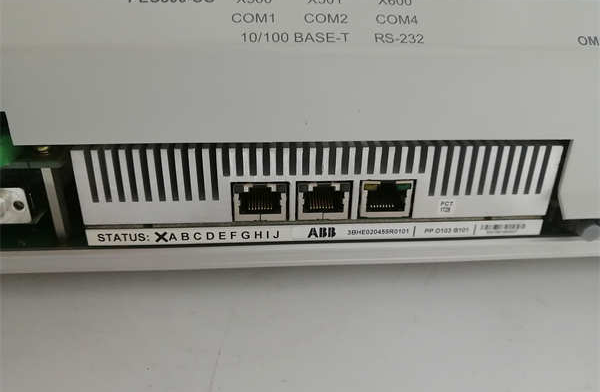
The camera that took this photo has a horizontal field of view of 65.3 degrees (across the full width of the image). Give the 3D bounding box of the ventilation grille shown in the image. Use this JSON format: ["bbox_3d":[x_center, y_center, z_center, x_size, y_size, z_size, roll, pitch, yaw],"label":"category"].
[{"bbox_3d":[0.008,-0.008,0.147,0.148,0.017,0.005,-1,24,-4],"label":"ventilation grille"}]

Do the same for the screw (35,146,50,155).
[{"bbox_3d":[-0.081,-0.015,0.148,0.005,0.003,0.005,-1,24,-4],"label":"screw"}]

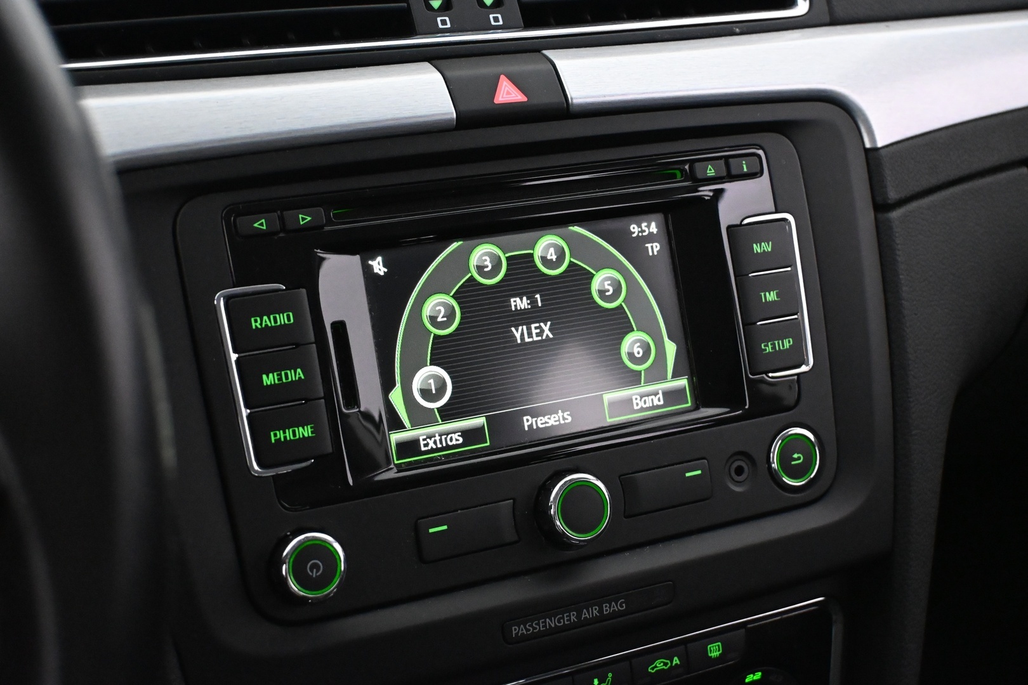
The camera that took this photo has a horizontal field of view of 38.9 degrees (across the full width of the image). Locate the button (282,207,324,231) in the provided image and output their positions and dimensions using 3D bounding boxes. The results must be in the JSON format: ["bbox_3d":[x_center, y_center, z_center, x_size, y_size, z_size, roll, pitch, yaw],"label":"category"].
[{"bbox_3d":[-0.064,-0.037,0.442,0.013,0.006,0.004,-10,3,-23],"label":"button"}]

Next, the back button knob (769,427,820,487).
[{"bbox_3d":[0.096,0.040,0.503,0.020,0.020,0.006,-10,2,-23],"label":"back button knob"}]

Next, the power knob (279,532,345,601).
[{"bbox_3d":[-0.061,0.066,0.436,0.020,0.020,0.010,-10,3,-23],"label":"power knob"}]

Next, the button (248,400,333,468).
[{"bbox_3d":[-0.068,0.027,0.439,0.024,0.016,0.006,-10,3,-23],"label":"button"}]

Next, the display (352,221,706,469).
[{"bbox_3d":[0.005,-0.003,0.479,0.109,0.067,0.006,-10,3,-23],"label":"display"}]

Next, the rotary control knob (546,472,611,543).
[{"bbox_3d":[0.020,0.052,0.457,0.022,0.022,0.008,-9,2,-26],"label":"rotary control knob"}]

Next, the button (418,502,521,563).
[{"bbox_3d":[-0.015,0.060,0.462,0.033,0.013,0.004,-10,3,-23],"label":"button"}]

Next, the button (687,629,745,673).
[{"bbox_3d":[0.068,0.104,0.494,0.023,0.010,0.004,-10,3,-23],"label":"button"}]

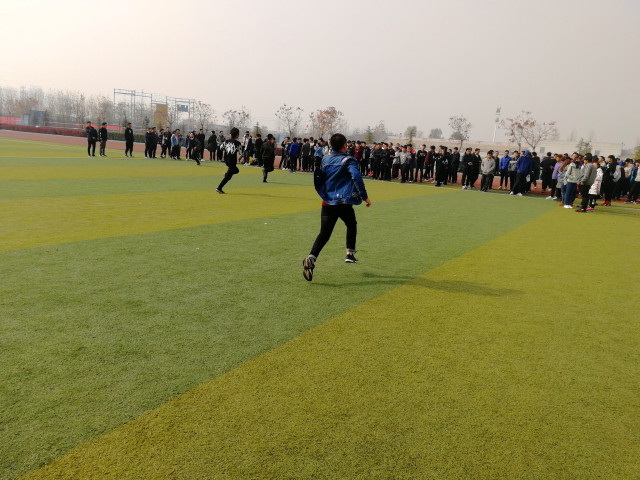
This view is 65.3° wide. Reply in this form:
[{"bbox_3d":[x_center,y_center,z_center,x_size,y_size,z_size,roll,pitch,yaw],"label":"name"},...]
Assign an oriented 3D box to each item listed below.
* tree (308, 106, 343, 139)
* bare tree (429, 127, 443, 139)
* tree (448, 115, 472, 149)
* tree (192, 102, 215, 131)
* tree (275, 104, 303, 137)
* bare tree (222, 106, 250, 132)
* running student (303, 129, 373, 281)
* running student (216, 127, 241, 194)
[{"bbox_3d":[0.505,-9.416,44.007,3.150,4.550,3.150,4,11,0],"label":"tree"},{"bbox_3d":[19.050,-16.206,83.176,2.310,5.270,2.310,4,11,0],"label":"bare tree"},{"bbox_3d":[10.898,-7.588,39.121,1.870,4.350,1.870,4,11,0],"label":"tree"},{"bbox_3d":[-11.209,-11.044,47.931,2.090,4.550,2.090,4,11,0],"label":"tree"},{"bbox_3d":[-2.891,-9.858,44.988,2.500,4.550,2.500,4,11,0],"label":"tree"},{"bbox_3d":[-7.813,-10.302,46.500,2.580,4.130,2.580,4,11,0],"label":"bare tree"},{"bbox_3d":[0.213,-0.386,5.838,0.640,1.660,0.880,10,13,27],"label":"running student"},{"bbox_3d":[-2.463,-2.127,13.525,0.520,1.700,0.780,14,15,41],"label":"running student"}]

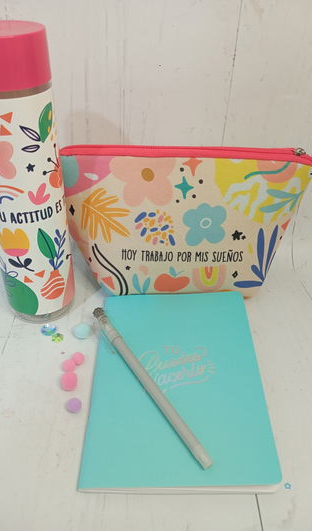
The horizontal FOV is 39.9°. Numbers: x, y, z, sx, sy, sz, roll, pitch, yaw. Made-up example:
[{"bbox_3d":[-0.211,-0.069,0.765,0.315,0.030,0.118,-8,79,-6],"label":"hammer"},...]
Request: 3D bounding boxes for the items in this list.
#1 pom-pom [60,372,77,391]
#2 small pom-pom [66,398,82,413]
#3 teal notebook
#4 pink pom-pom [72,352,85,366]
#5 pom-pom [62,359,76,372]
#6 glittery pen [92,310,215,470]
[{"bbox_3d":[-0.064,0.085,0.315,0.013,0.012,0.013,-1,40,0],"label":"pom-pom"},{"bbox_3d":[-0.057,0.098,0.302,0.010,0.010,0.010,-1,40,0],"label":"small pom-pom"},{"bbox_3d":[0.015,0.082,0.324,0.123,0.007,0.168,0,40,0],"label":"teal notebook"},{"bbox_3d":[-0.060,0.073,0.333,0.010,0.009,0.010,-1,40,0],"label":"pink pom-pom"},{"bbox_3d":[-0.066,0.077,0.328,0.010,0.009,0.010,-1,40,0],"label":"pom-pom"},{"bbox_3d":[-0.008,0.081,0.313,0.009,0.009,0.155,-22,44,-23],"label":"glittery pen"}]

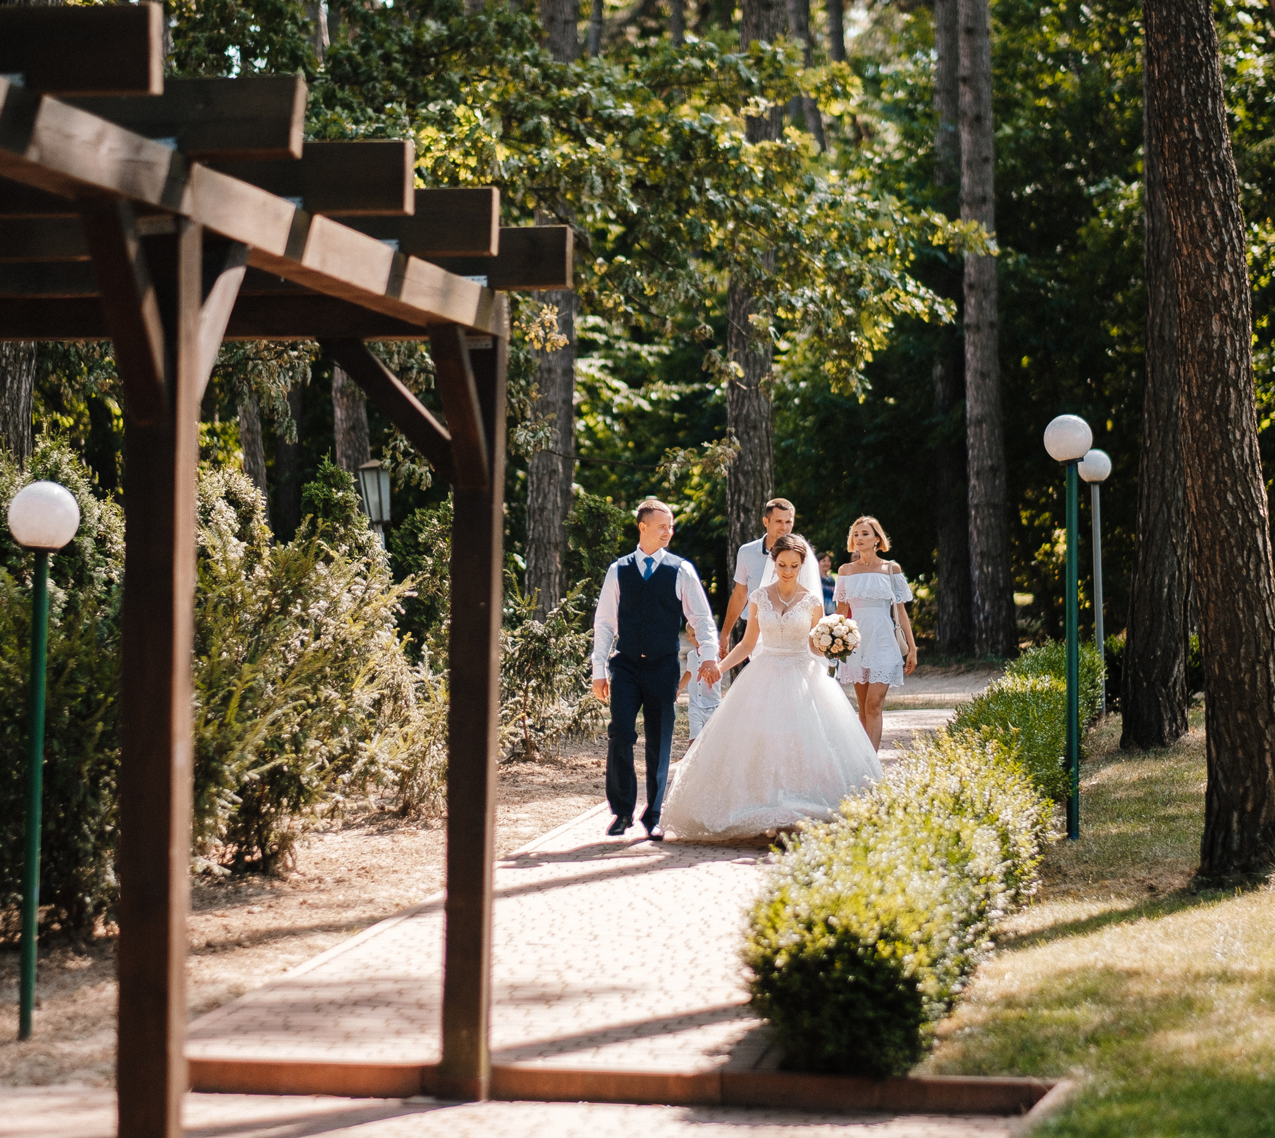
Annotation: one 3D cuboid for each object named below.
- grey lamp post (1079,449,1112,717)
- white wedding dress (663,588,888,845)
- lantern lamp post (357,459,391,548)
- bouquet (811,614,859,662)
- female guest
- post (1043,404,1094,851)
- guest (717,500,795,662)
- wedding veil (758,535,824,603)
[{"bbox_3d":[3.553,0.103,30.800,0.265,2.090,0.265,1,0,0],"label":"grey lamp post"},{"bbox_3d":[0.727,0.745,21.400,1.200,1.350,1.250,1,0,5],"label":"white wedding dress"},{"bbox_3d":[-1.768,0.230,27.000,0.240,1.970,0.240,1,0,0],"label":"lantern lamp post"},{"bbox_3d":[1.052,0.386,21.150,0.280,0.290,0.270,1,0,3],"label":"bouquet"},{"bbox_3d":[1.485,0.492,24.700,0.510,1.660,0.400,1,0,7],"label":"female guest"},{"bbox_3d":[2.264,0.308,20.900,0.260,2.240,0.260,1,0,0],"label":"post"},{"bbox_3d":[0.835,0.427,25.300,0.570,1.770,0.400,1,0,9],"label":"guest"},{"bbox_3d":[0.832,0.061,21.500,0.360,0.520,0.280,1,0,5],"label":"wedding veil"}]

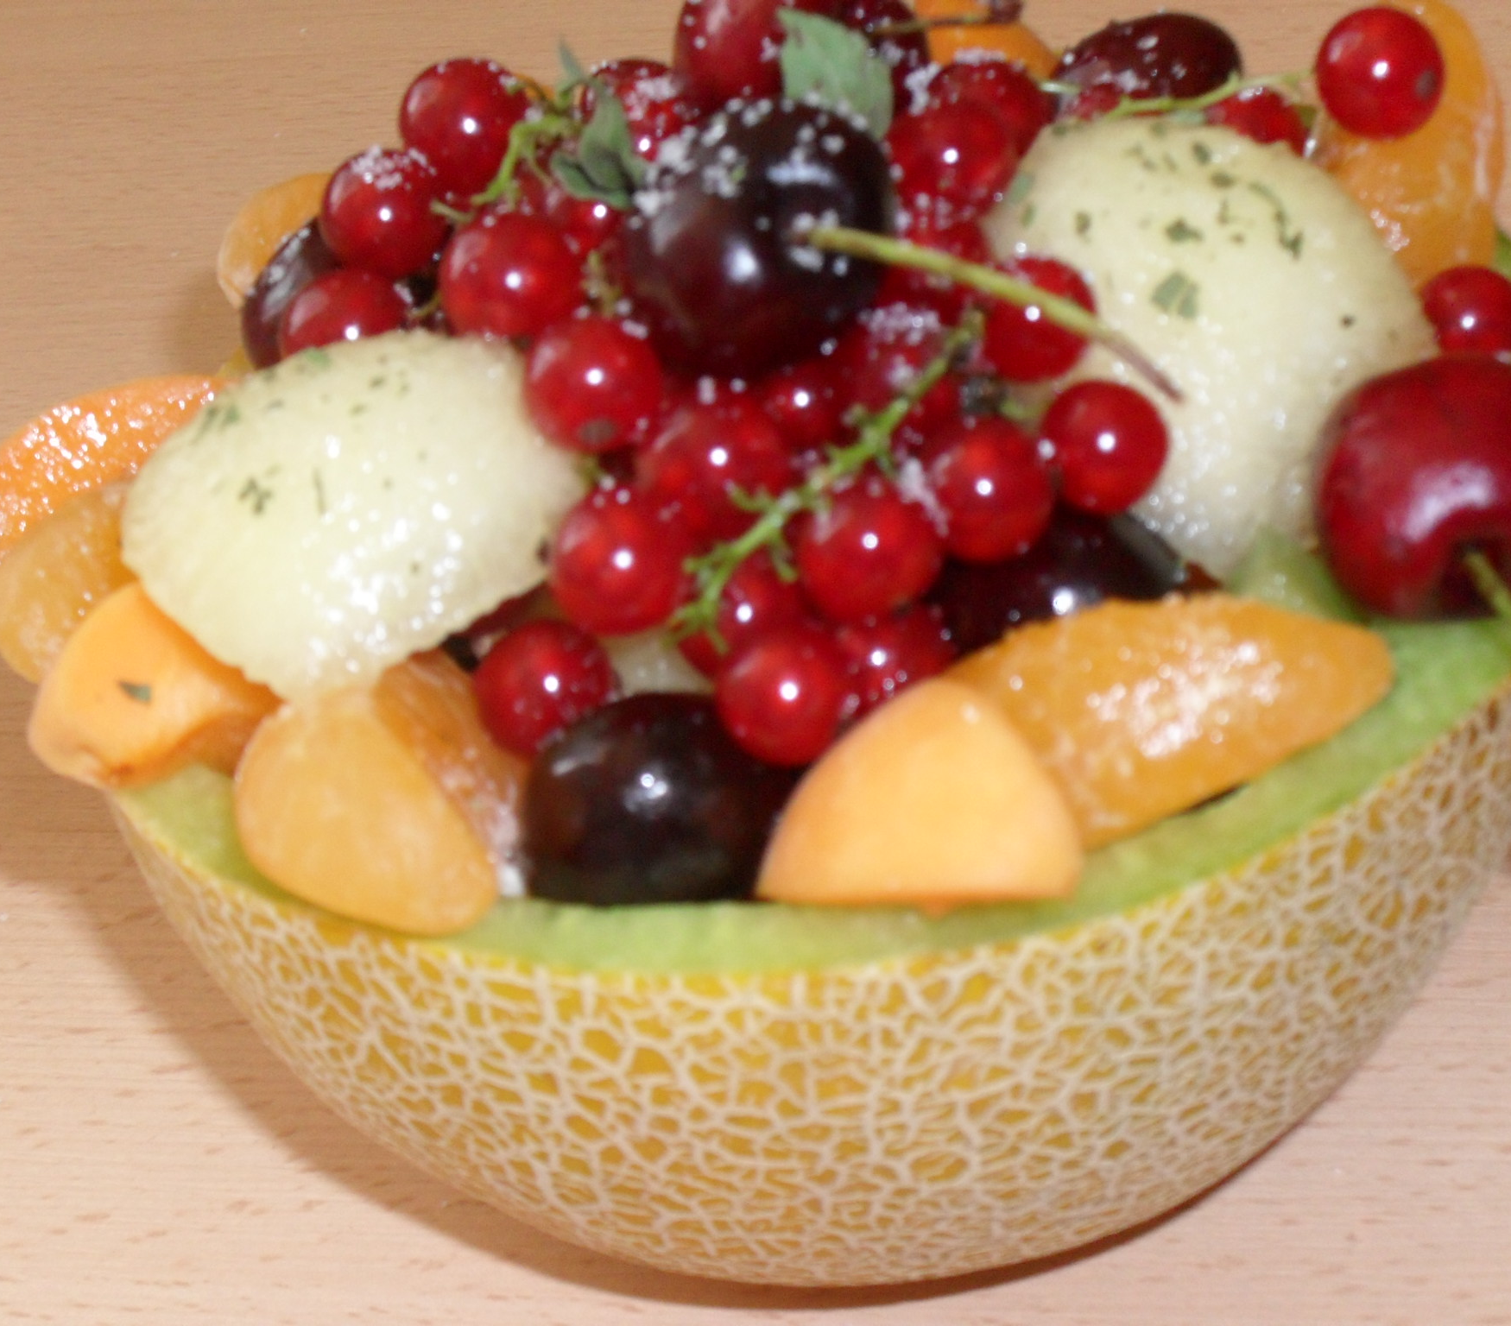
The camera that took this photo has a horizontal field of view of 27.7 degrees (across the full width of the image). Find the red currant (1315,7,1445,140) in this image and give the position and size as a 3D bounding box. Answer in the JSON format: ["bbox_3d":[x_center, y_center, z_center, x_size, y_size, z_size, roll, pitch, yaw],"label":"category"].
[{"bbox_3d":[0.057,-0.054,0.278,0.011,0.011,0.011,-6,34,0],"label":"red currant"}]

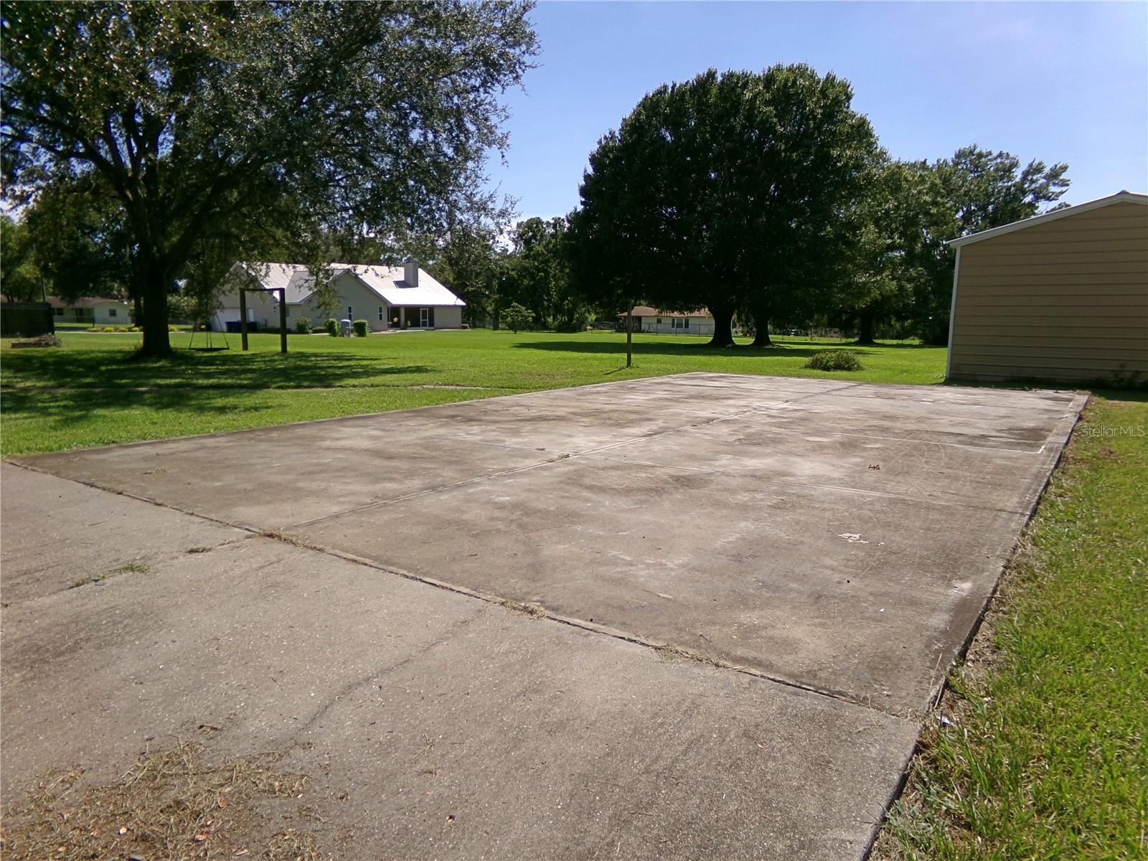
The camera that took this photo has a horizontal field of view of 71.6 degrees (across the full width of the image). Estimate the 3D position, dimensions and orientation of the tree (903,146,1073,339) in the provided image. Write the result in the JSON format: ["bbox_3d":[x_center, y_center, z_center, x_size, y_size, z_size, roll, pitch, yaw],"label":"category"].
[{"bbox_3d":[24.820,-10.877,47.185,10.000,11.326,10.000,4,9,27],"label":"tree"}]

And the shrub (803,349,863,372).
[{"bbox_3d":[7.133,-1.935,21.860,1.620,0.560,1.400,3,9,17],"label":"shrub"}]

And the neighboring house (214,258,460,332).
[{"bbox_3d":[-24.534,-14.645,85.243,15.400,7.600,23.200,6,10,35],"label":"neighboring house"}]

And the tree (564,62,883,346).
[{"bbox_3d":[7.906,-11.236,40.509,15.600,13.779,15.000,2,8,10],"label":"tree"}]

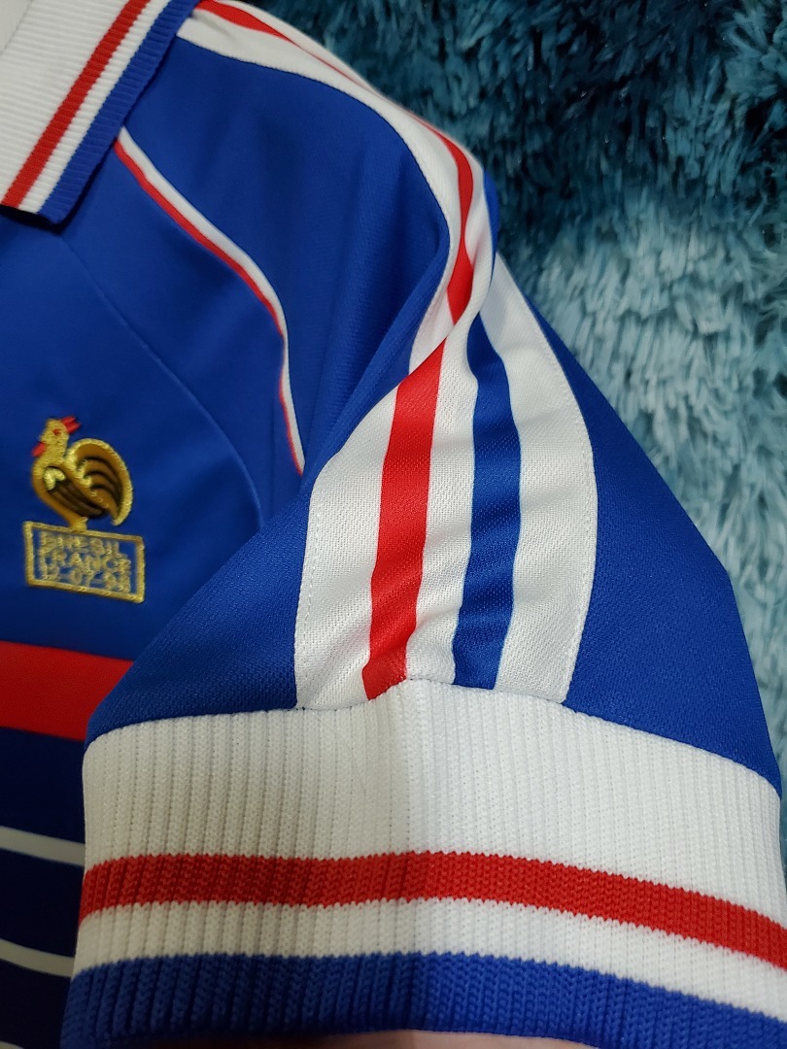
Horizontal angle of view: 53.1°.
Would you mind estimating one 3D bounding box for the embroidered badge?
[{"bbox_3d":[-0.148,-0.007,0.378,0.063,0.089,0.004,9,16,6],"label":"embroidered badge"}]

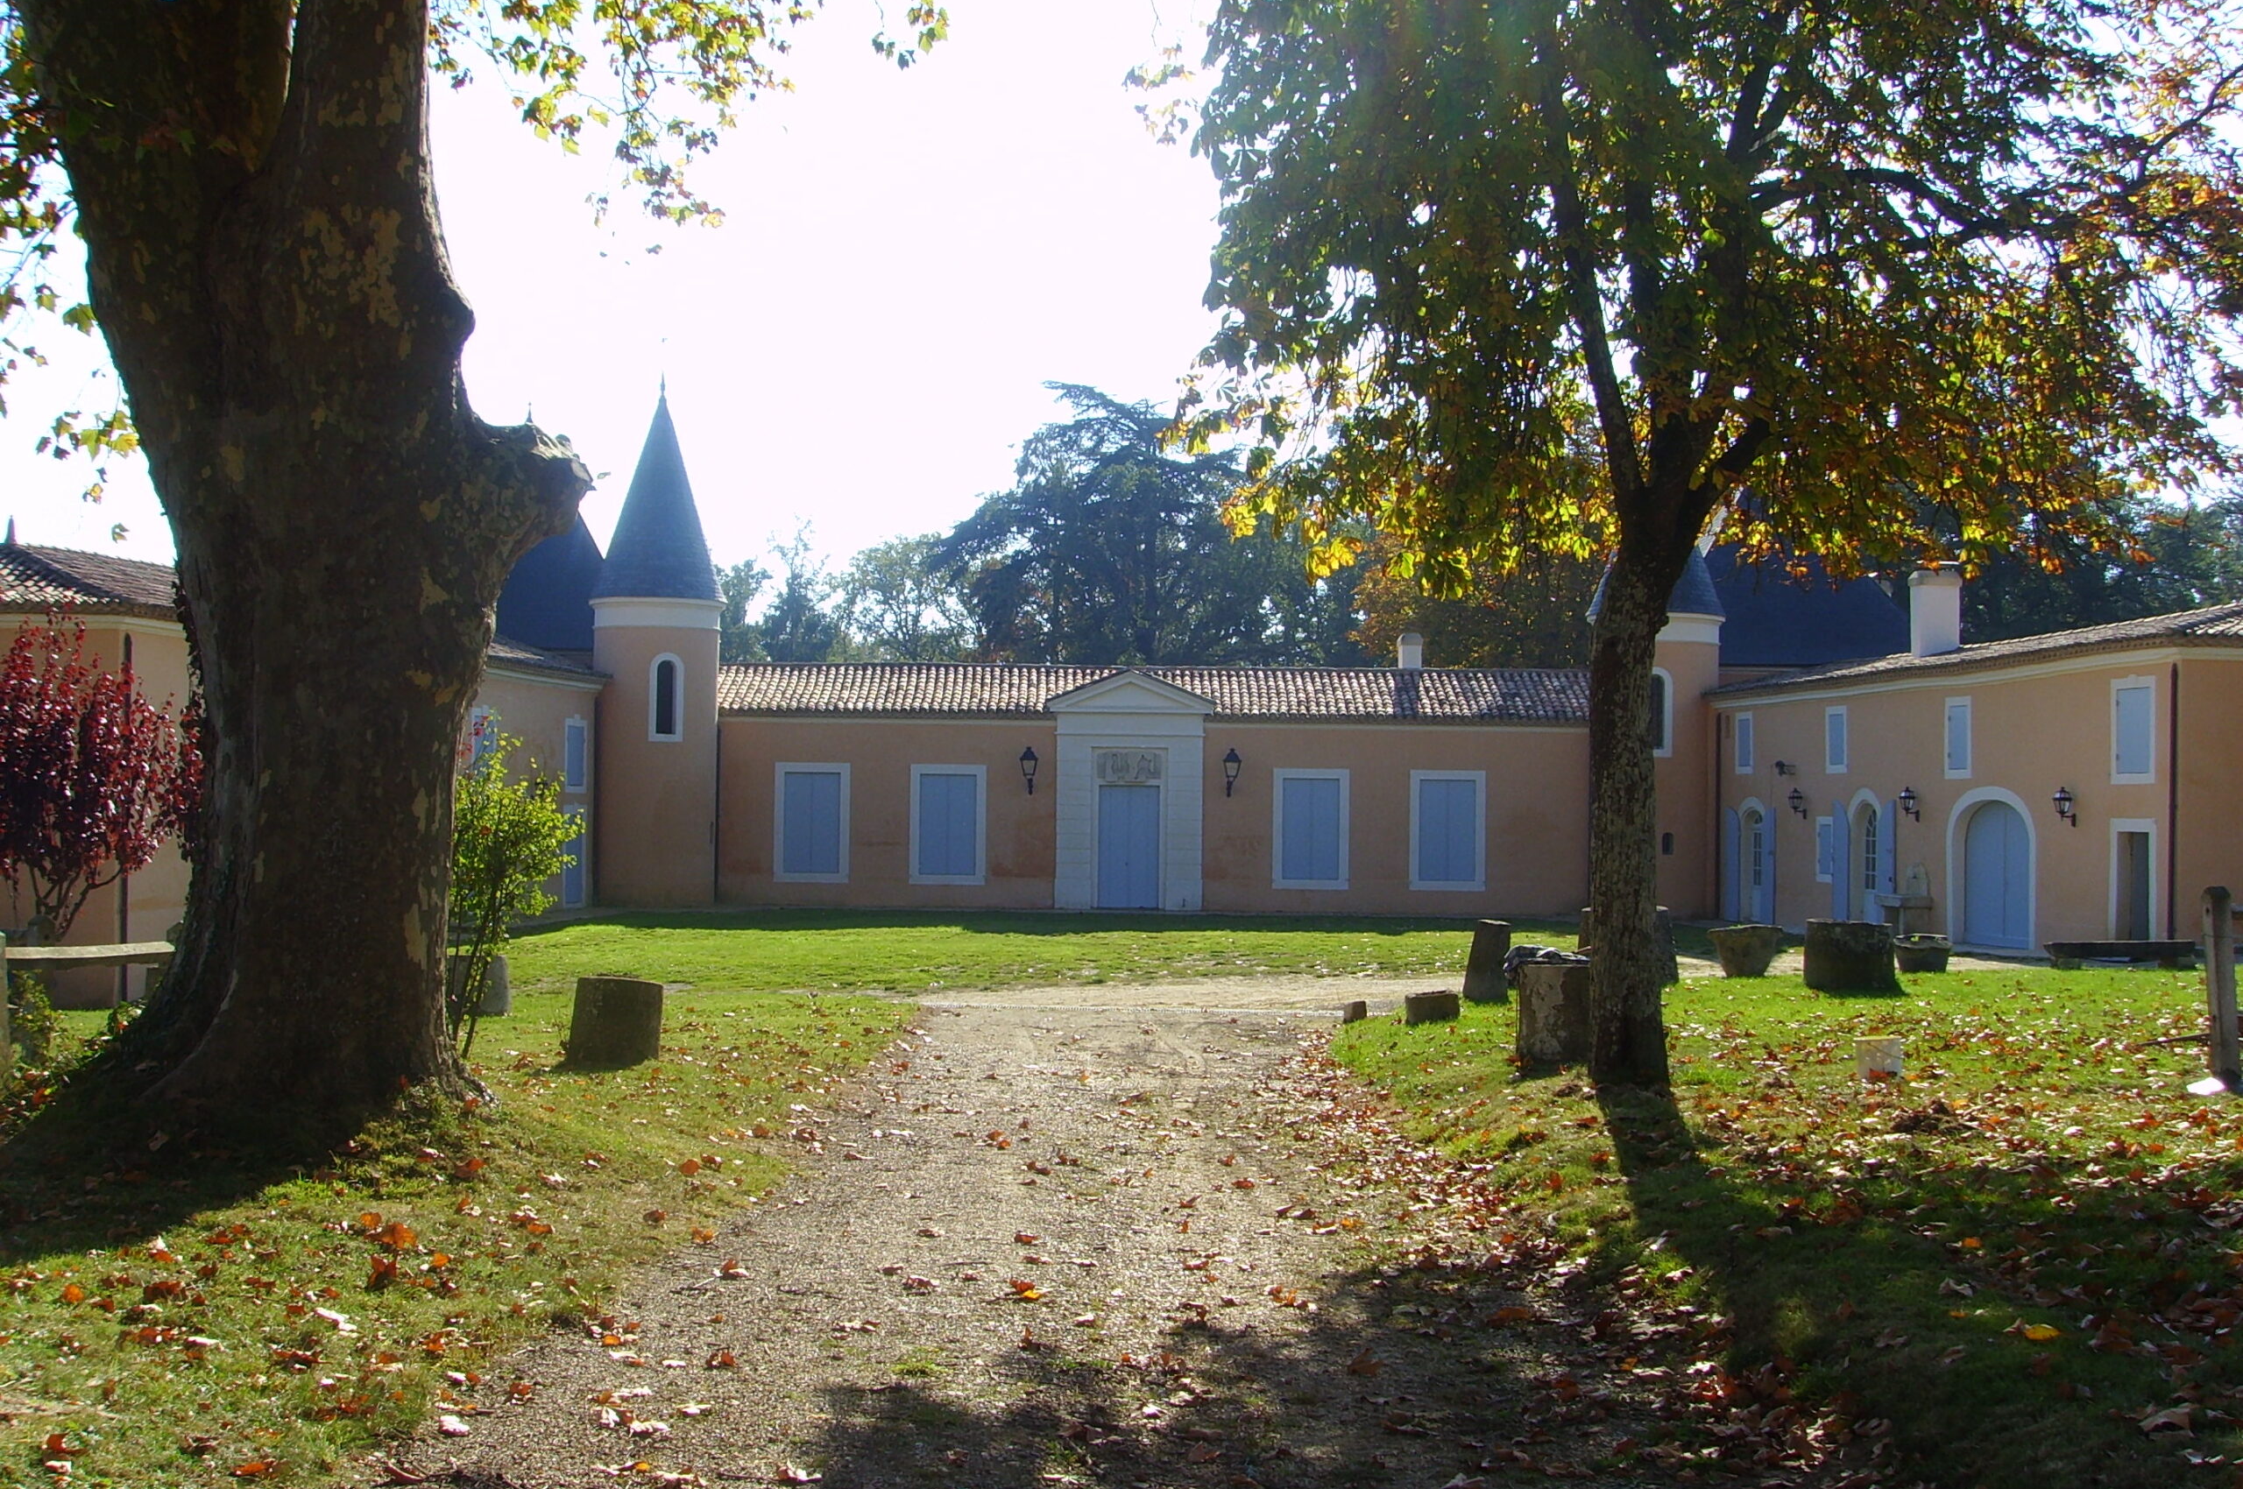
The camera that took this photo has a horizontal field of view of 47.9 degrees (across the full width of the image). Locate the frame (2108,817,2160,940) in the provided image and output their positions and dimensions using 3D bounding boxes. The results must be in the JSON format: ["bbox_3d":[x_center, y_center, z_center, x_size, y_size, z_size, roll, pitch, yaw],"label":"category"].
[{"bbox_3d":[15.118,2.131,37.453,0.250,2.080,1.400,1,-1,-6],"label":"frame"}]

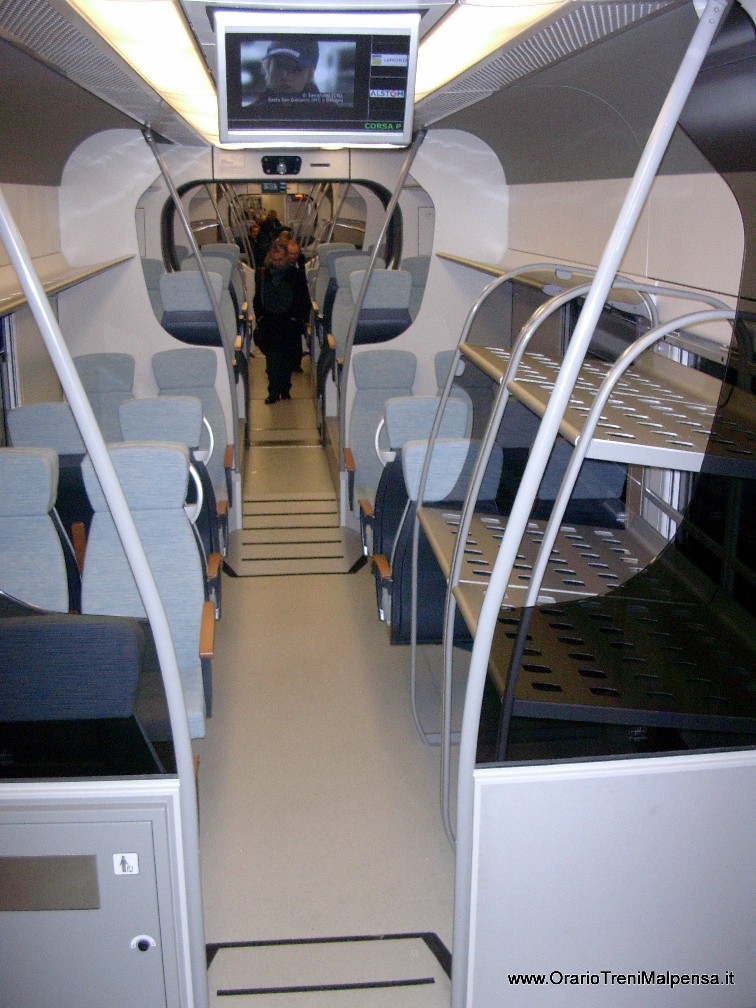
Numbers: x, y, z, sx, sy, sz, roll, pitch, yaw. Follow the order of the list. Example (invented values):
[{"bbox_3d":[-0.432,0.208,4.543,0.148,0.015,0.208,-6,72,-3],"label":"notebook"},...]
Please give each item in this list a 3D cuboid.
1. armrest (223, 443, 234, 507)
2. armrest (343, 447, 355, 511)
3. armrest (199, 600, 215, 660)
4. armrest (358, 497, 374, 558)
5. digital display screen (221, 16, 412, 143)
[{"bbox_3d":[-0.849,-0.186,6.202,0.052,0.250,0.380,-2,16,-6],"label":"armrest"},{"bbox_3d":[-0.167,-0.167,6.135,0.052,0.250,0.380,-2,16,-6],"label":"armrest"},{"bbox_3d":[-0.587,0.437,3.705,0.048,0.060,0.380,-2,16,-6],"label":"armrest"},{"bbox_3d":[-0.059,0.114,5.122,0.052,0.230,0.370,-2,16,-6],"label":"armrest"},{"bbox_3d":[-0.123,-0.871,2.199,0.400,0.267,0.055,-2,44,-6],"label":"digital display screen"}]

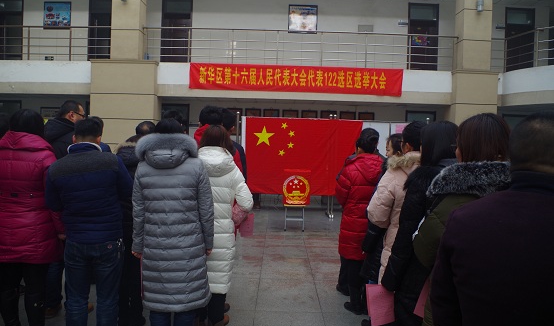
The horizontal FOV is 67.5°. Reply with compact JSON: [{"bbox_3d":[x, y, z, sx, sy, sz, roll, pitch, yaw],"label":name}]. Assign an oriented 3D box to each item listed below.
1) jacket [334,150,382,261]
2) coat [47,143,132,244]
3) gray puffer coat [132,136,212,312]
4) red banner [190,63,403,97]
[{"bbox_3d":[0.821,0.418,3.980,0.520,1.020,0.360,1,3,-15],"label":"jacket"},{"bbox_3d":[-1.379,0.223,3.030,0.600,0.740,0.370,1,3,-8],"label":"coat"},{"bbox_3d":[-0.668,0.372,2.660,0.500,1.120,0.360,2,3,0],"label":"gray puffer coat"},{"bbox_3d":[0.532,-2.277,11.300,5.780,0.720,0.050,2,3,0],"label":"red banner"}]

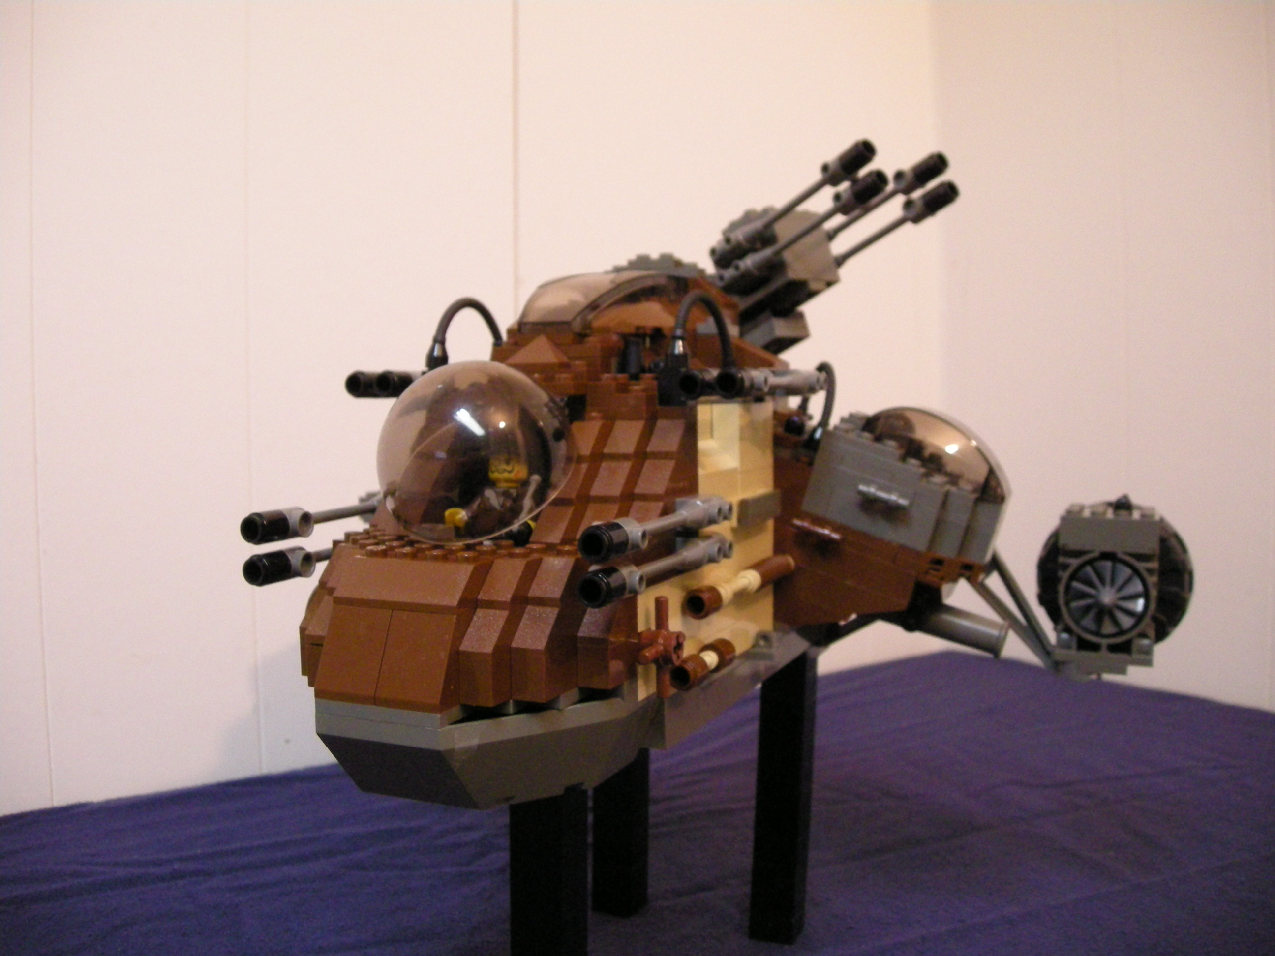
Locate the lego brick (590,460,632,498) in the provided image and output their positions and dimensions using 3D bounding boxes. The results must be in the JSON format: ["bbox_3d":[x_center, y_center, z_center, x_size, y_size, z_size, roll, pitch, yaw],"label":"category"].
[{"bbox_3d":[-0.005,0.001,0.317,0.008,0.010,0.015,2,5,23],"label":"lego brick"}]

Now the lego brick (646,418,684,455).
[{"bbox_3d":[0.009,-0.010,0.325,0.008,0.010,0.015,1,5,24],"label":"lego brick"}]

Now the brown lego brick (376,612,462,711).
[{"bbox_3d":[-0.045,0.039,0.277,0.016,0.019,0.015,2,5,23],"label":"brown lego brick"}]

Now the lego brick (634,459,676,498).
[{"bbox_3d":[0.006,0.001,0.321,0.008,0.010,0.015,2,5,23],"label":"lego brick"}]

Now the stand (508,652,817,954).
[{"bbox_3d":[-0.004,0.119,0.431,0.085,0.120,0.157,2,5,23],"label":"stand"}]

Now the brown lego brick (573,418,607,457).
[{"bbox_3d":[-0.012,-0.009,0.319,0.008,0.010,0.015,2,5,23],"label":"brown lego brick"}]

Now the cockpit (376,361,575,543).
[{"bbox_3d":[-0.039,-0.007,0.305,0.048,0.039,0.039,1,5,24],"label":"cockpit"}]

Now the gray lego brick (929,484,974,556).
[{"bbox_3d":[0.096,0.013,0.387,0.008,0.019,0.010,19,12,21],"label":"gray lego brick"}]

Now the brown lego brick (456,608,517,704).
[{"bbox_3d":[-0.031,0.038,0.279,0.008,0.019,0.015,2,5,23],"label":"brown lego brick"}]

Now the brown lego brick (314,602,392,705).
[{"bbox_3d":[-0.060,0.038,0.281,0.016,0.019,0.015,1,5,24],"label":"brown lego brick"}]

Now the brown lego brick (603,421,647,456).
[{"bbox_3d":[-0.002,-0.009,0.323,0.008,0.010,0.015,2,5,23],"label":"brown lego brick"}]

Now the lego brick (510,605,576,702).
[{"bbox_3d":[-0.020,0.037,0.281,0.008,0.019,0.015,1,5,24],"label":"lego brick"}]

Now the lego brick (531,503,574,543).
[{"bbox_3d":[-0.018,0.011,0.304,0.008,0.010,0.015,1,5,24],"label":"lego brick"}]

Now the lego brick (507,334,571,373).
[{"bbox_3d":[-0.026,-0.033,0.335,0.016,0.010,0.008,1,5,24],"label":"lego brick"}]

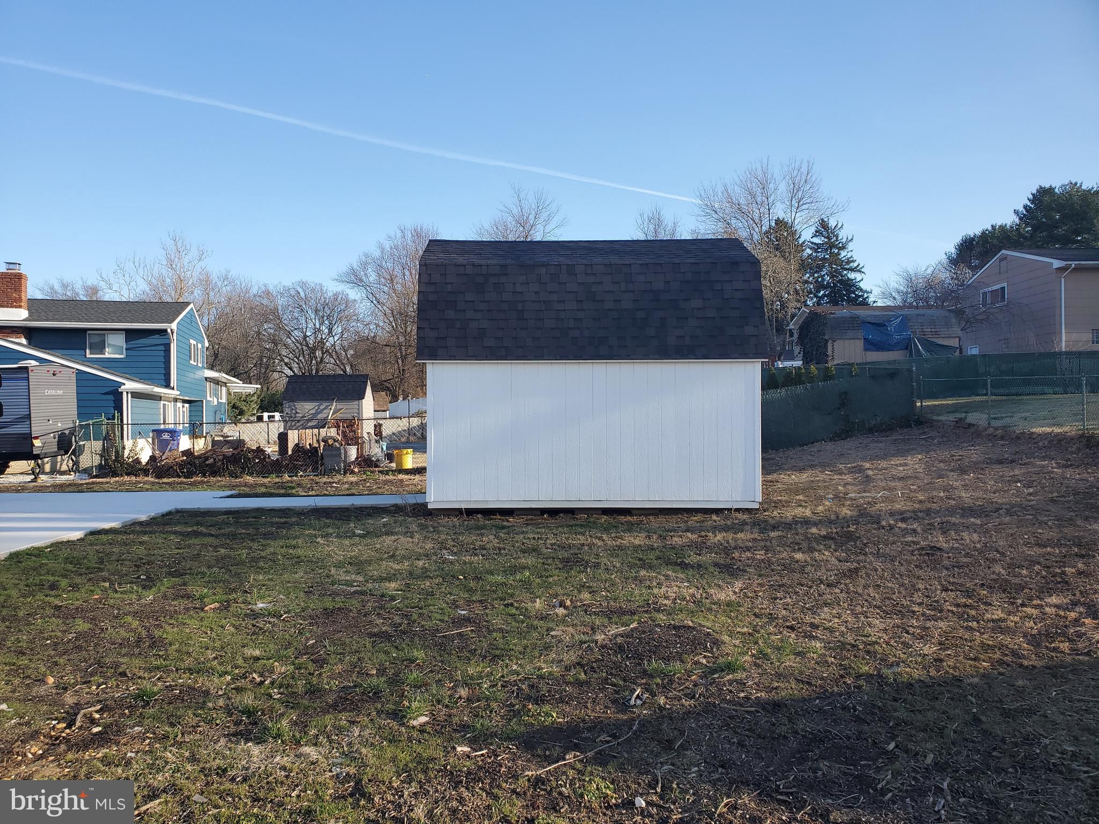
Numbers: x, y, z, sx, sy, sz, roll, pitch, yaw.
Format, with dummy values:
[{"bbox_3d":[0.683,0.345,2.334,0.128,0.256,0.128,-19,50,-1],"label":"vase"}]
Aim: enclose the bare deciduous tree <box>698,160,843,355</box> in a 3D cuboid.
[{"bbox_3d":[12.775,-7.802,48.041,8.800,14.000,8.400,0,0,0],"label":"bare deciduous tree"}]

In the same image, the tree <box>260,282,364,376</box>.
[{"bbox_3d":[-16.063,-3.793,56.020,7.400,10.300,7.200,0,0,0],"label":"tree"}]

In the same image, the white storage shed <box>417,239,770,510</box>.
[{"bbox_3d":[0.596,-0.722,13.829,5.130,4.320,3.650,0,0,-1],"label":"white storage shed"}]

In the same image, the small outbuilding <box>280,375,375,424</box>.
[{"bbox_3d":[-7.686,0.078,29.047,2.780,2.770,2.500,0,0,-4],"label":"small outbuilding"}]

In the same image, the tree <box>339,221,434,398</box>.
[{"bbox_3d":[-12.488,-7.122,66.037,9.200,16.030,9.000,0,0,0],"label":"tree"}]

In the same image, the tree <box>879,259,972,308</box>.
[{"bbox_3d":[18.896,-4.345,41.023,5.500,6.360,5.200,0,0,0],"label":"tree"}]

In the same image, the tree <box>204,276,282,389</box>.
[{"bbox_3d":[-23.576,-4.482,63.023,6.600,11.810,6.500,0,0,0],"label":"tree"}]

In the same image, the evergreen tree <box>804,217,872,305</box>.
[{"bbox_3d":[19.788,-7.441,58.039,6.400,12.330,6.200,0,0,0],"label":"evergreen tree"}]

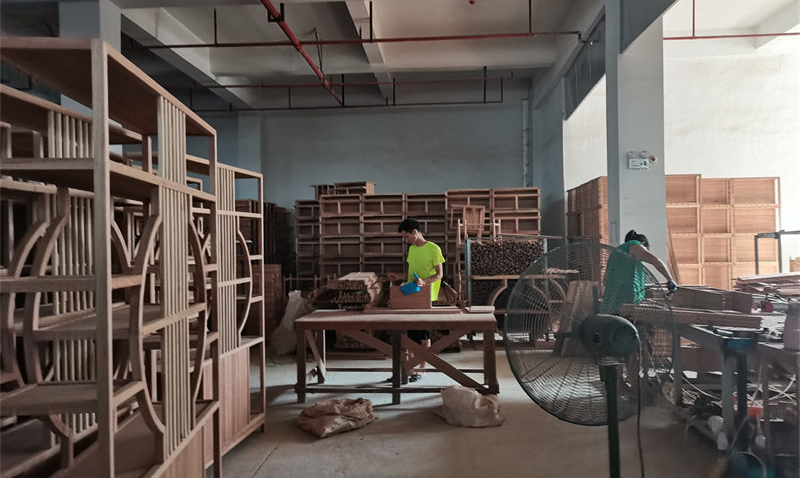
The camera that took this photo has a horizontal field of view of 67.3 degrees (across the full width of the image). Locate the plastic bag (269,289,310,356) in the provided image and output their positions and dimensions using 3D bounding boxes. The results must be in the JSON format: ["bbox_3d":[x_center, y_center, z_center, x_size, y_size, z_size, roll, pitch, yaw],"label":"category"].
[{"bbox_3d":[-1.416,1.051,7.847,0.460,0.830,0.420,-1,0,5],"label":"plastic bag"}]

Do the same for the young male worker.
[{"bbox_3d":[0.158,0.624,6.214,0.500,1.660,0.440,-1,0,36],"label":"young male worker"}]

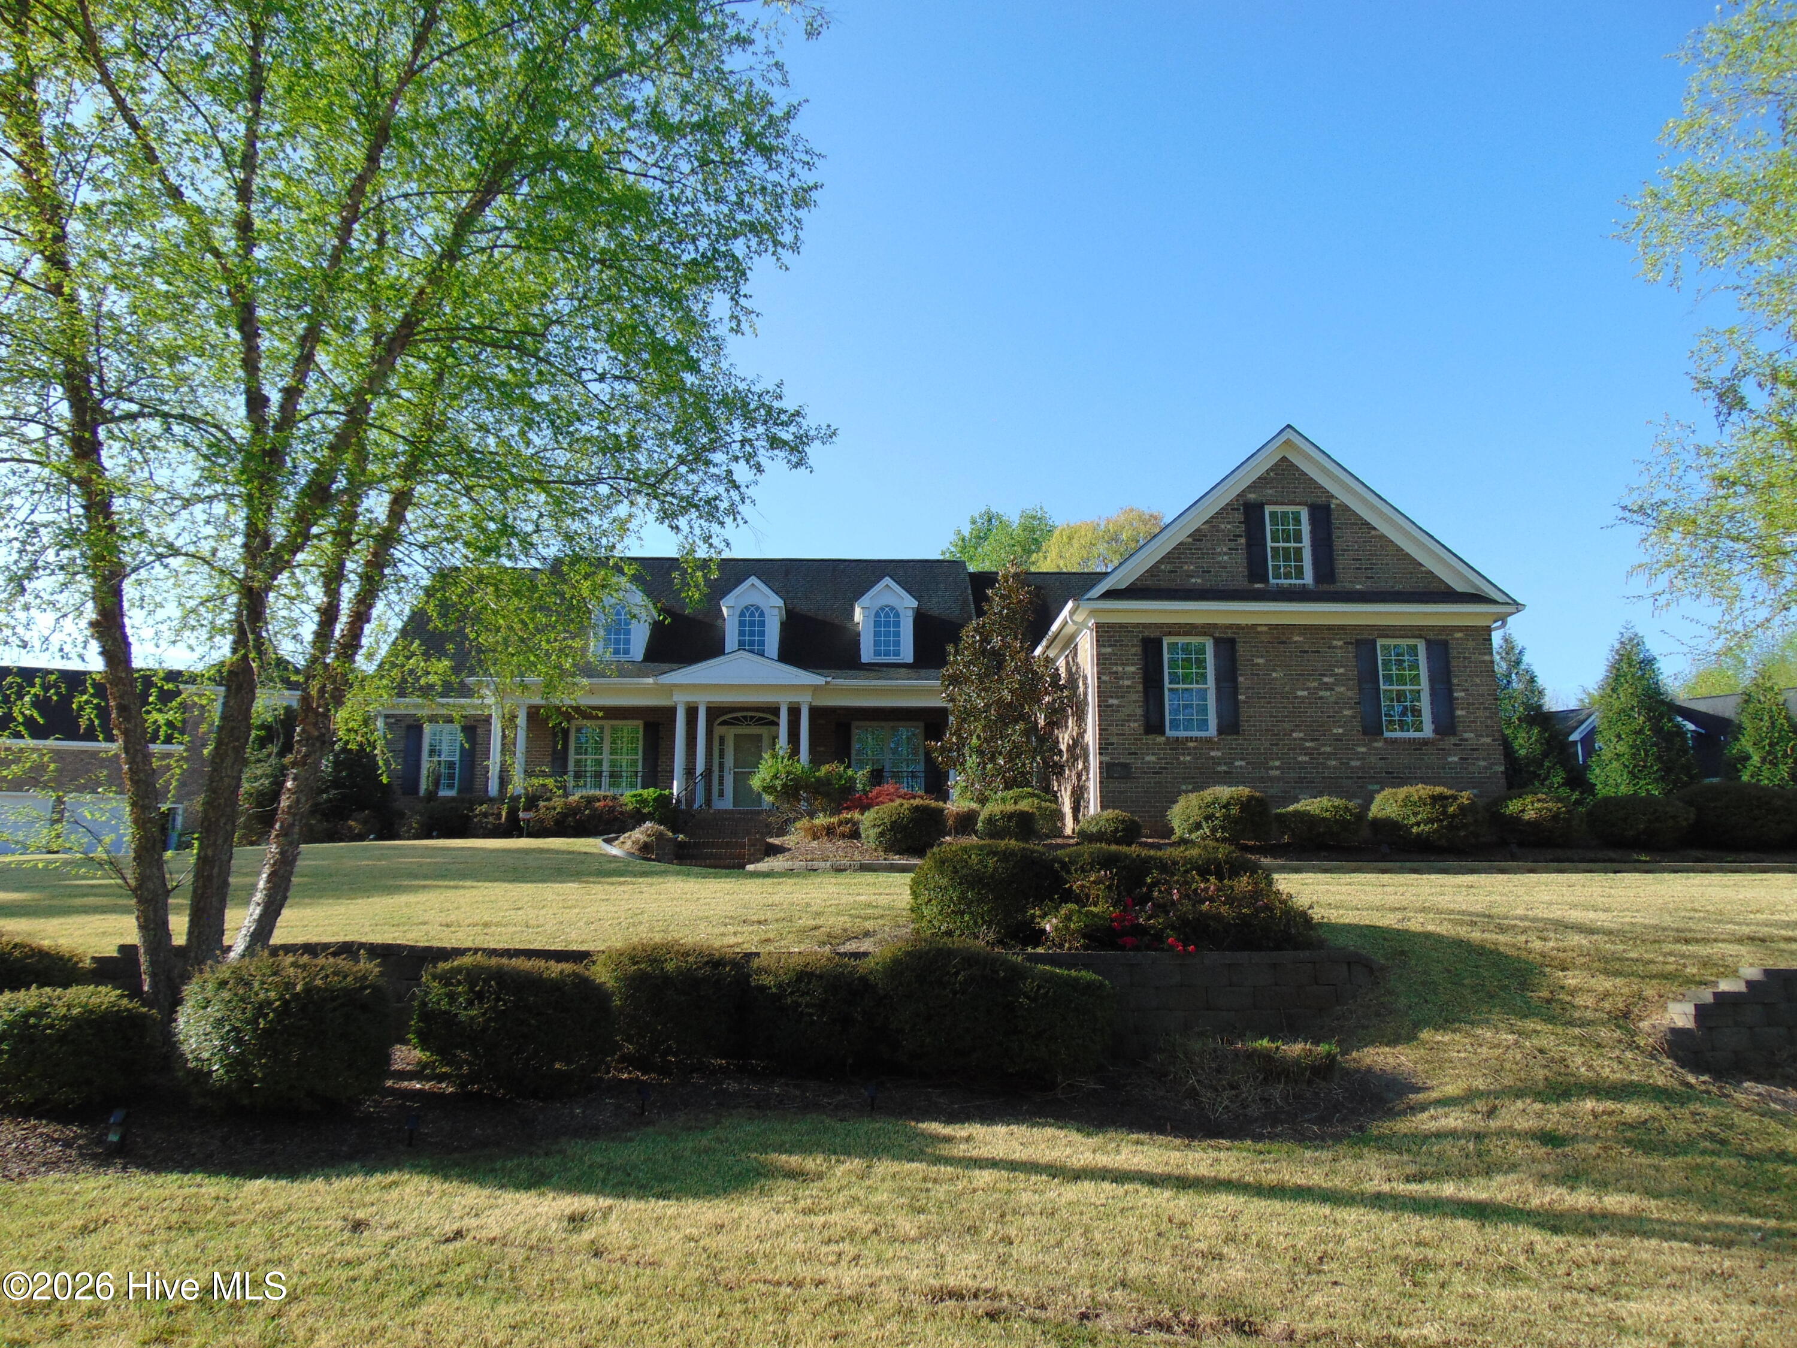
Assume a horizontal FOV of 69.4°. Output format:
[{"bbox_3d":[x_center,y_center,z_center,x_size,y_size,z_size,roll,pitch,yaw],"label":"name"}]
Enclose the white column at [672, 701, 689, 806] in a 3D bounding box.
[{"bbox_3d":[-4.781,1.775,28.477,0.250,2.390,0.250,0,-10,-3],"label":"white column"}]

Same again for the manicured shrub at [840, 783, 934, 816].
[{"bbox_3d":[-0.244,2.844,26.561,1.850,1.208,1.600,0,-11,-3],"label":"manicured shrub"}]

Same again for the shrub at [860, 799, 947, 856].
[{"bbox_3d":[0.081,2.645,22.304,1.490,0.950,1.400,0,-10,-3],"label":"shrub"}]

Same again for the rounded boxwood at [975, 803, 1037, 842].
[{"bbox_3d":[1.812,2.512,21.909,1.040,0.635,1.040,0,-11,-2],"label":"rounded boxwood"}]

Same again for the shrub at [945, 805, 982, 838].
[{"bbox_3d":[1.091,2.633,23.180,0.803,0.573,0.803,0,-11,-2],"label":"shrub"}]

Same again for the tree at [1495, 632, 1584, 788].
[{"bbox_3d":[13.587,1.462,28.399,2.600,4.852,2.600,0,-11,-3],"label":"tree"}]

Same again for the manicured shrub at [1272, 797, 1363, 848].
[{"bbox_3d":[6.760,2.387,20.919,1.408,0.806,1.338,0,-11,-2],"label":"manicured shrub"}]

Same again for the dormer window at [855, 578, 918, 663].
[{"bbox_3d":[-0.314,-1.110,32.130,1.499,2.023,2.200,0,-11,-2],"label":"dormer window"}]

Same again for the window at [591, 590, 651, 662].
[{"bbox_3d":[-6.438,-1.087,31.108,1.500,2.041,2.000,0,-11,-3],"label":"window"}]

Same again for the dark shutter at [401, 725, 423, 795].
[{"bbox_3d":[-11.576,2.070,30.969,0.380,1.690,0.050,0,-10,-3],"label":"dark shutter"}]

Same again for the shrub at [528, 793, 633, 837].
[{"bbox_3d":[-6.769,3.030,27.746,2.150,0.968,1.300,0,-11,-3],"label":"shrub"}]

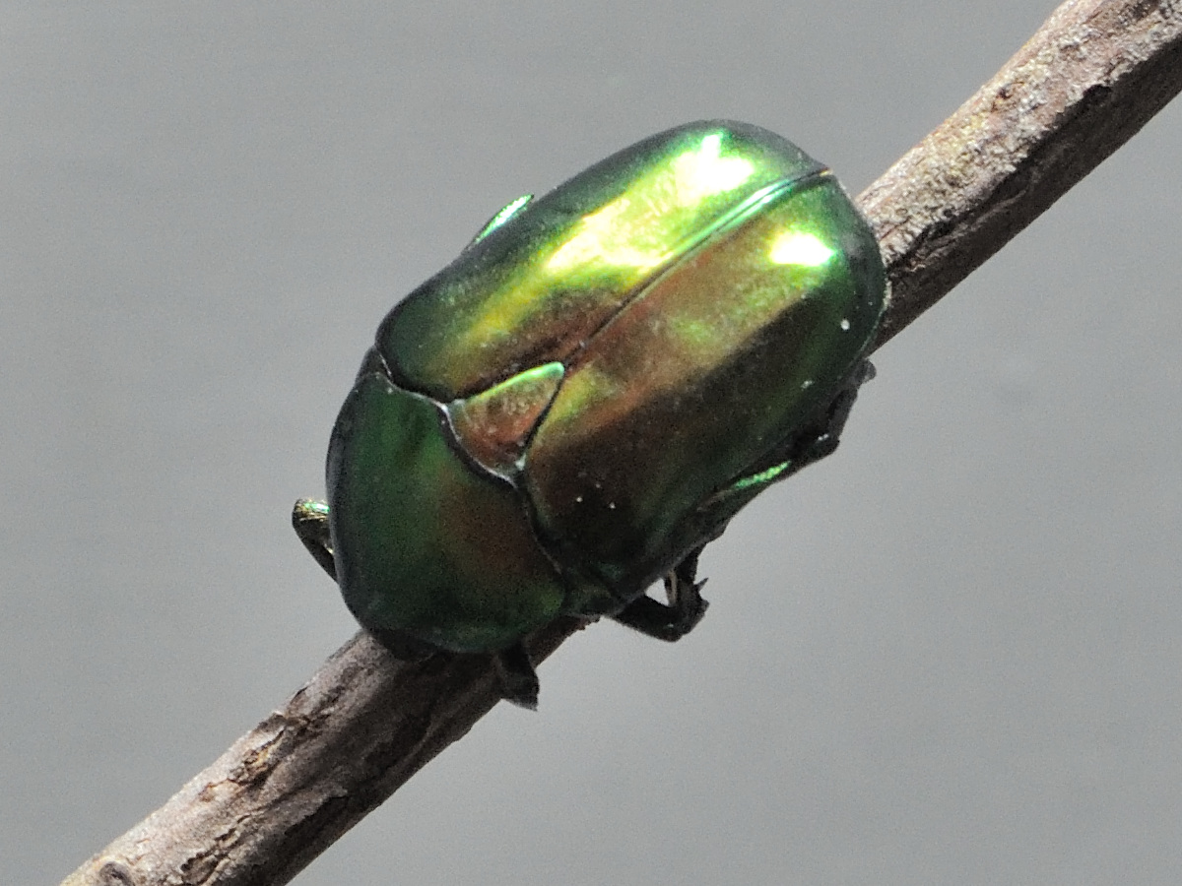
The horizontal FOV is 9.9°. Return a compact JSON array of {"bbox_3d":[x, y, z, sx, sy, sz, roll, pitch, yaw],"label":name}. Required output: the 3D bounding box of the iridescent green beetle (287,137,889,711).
[{"bbox_3d":[0.000,-0.001,0.205,0.013,0.020,0.010,50,8,18],"label":"iridescent green beetle"}]

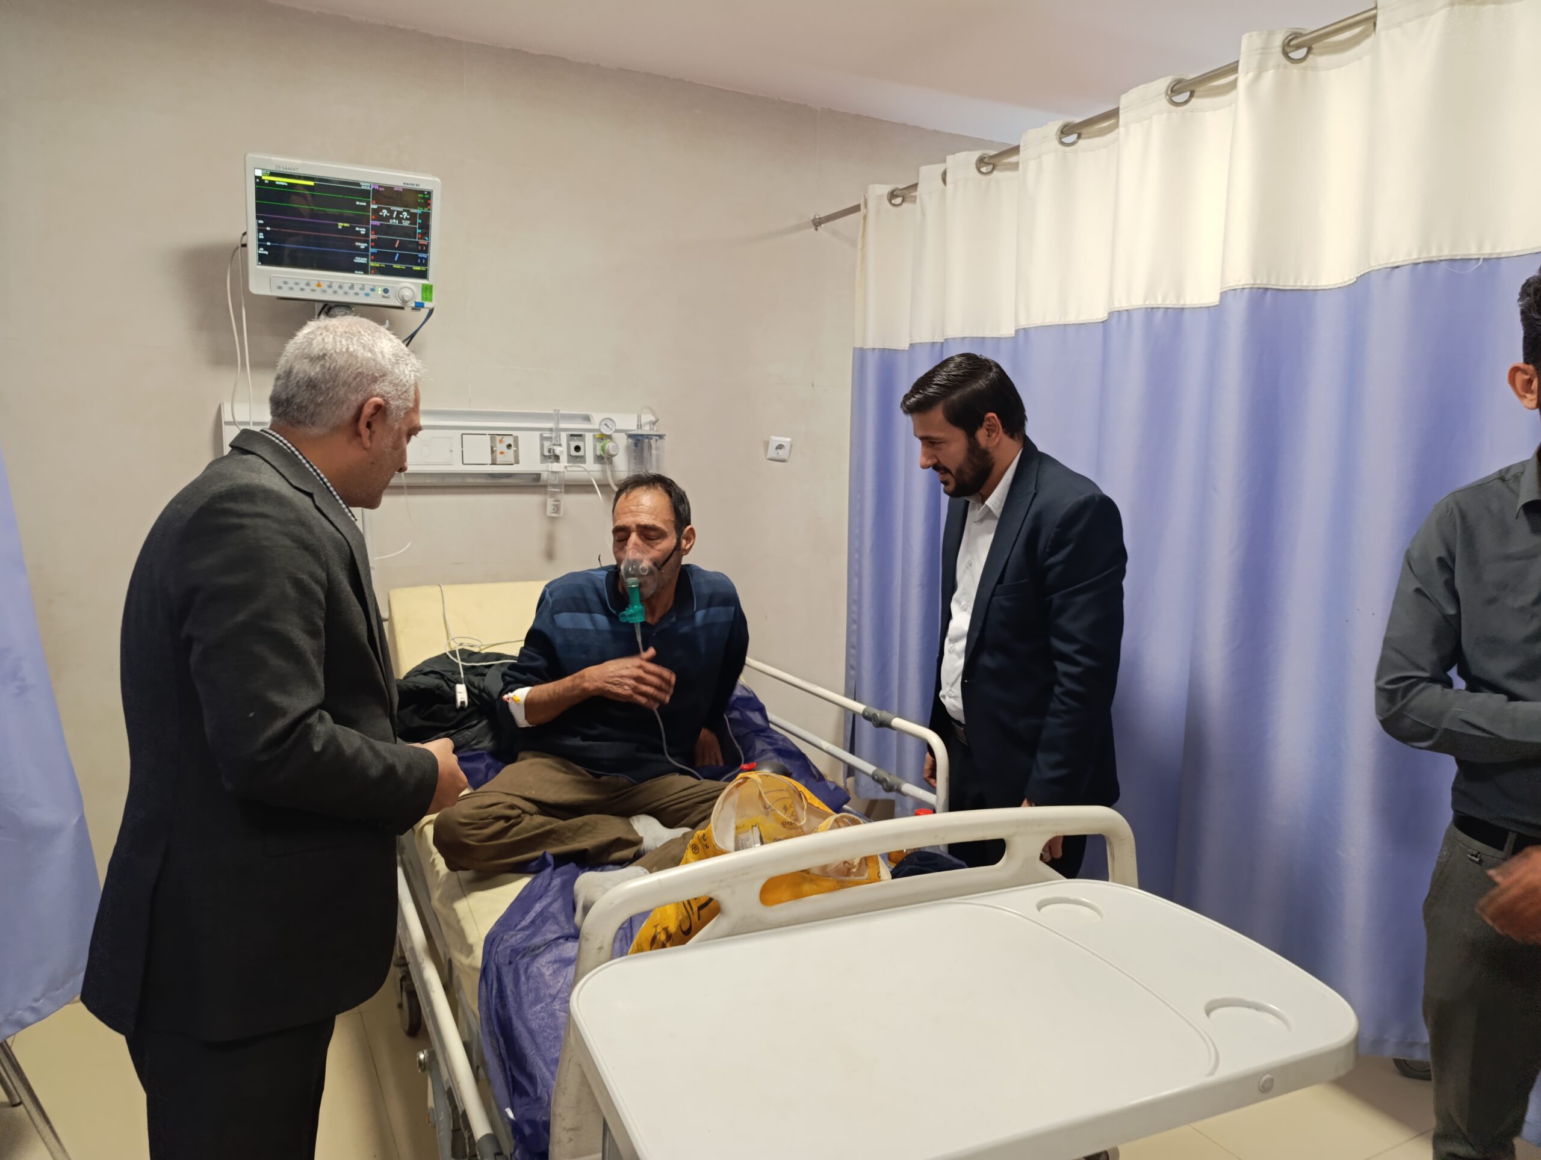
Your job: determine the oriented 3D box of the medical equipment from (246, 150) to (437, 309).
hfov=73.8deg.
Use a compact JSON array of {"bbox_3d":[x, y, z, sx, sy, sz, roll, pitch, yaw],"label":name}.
[{"bbox_3d":[-0.975,-0.797,2.335,0.396,0.297,0.140,-5,33,-31],"label":"medical equipment"}]

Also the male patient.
[{"bbox_3d":[-0.358,0.167,2.040,0.640,0.770,0.700,-1,7,-12],"label":"male patient"}]

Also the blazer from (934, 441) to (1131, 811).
[{"bbox_3d":[0.539,0.079,2.130,0.360,0.740,0.510,-3,8,-25],"label":"blazer"}]

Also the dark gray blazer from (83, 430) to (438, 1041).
[{"bbox_3d":[-0.690,0.166,1.390,0.430,0.745,0.510,-5,9,-36],"label":"dark gray blazer"}]

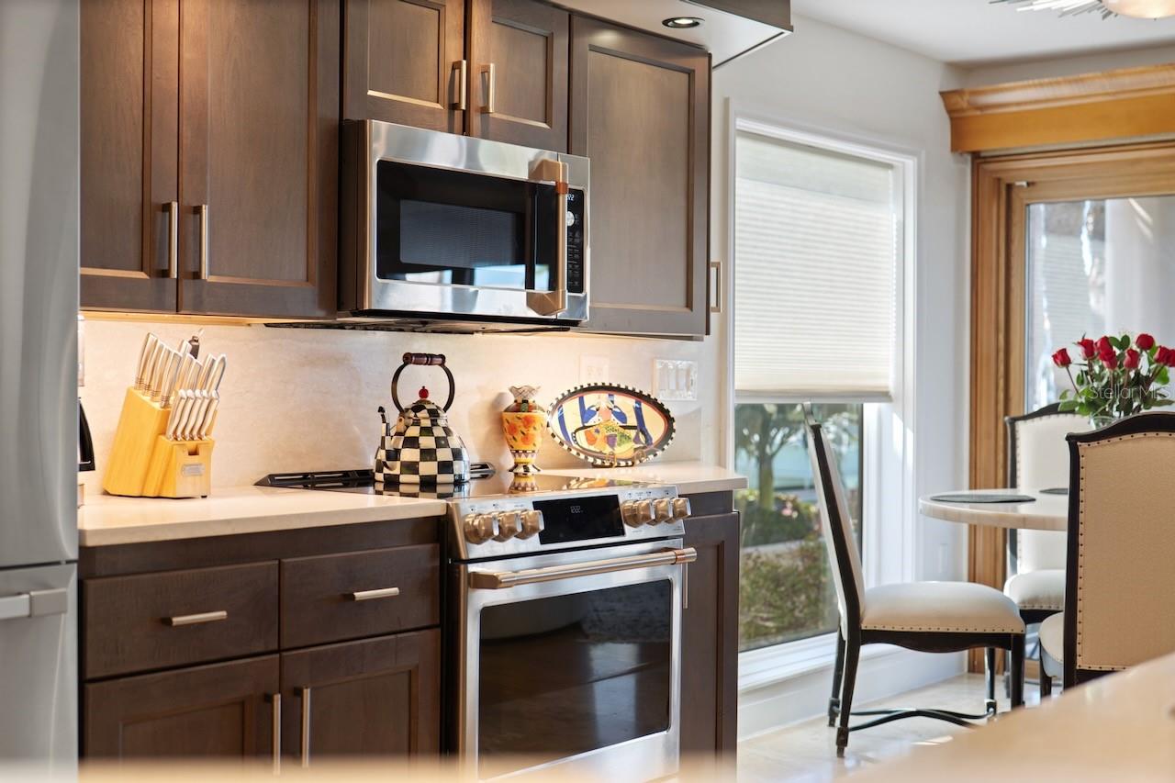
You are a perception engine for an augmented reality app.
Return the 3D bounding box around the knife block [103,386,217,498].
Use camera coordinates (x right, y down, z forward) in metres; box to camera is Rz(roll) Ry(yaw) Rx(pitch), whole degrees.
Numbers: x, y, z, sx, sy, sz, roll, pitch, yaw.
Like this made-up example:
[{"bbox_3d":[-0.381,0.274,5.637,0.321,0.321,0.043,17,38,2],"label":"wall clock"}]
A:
[{"bbox_3d":[-0.930,0.104,3.548,0.225,0.246,0.113,1,1,36],"label":"knife block"}]

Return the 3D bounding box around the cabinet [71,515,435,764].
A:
[{"bbox_3d":[-0.829,0.702,3.341,0.640,0.884,0.895,1,1,40],"label":"cabinet"}]

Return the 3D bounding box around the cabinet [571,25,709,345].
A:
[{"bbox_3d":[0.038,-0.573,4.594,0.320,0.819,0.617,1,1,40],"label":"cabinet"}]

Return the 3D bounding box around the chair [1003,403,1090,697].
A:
[{"bbox_3d":[1.790,0.592,5.880,0.520,1.100,0.650,1,1,5],"label":"chair"}]

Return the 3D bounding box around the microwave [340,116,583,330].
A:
[{"bbox_3d":[-0.367,-0.392,4.039,0.420,0.436,0.760,1,1,40],"label":"microwave"}]

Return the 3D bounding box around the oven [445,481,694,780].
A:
[{"bbox_3d":[-0.255,0.682,3.940,0.725,0.923,0.758,1,1,40],"label":"oven"}]

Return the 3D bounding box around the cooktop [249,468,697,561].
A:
[{"bbox_3d":[-0.248,0.272,3.879,0.730,0.145,0.760,1,1,39],"label":"cooktop"}]

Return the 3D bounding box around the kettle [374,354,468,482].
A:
[{"bbox_3d":[-0.412,0.066,4.012,0.235,0.314,0.255,0,0,0],"label":"kettle"}]

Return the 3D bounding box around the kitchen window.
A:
[{"bbox_3d":[0.828,0.023,5.848,0.140,1.840,1.240,1,1,39],"label":"kitchen window"}]

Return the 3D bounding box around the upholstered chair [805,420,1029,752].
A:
[{"bbox_3d":[1.053,0.606,5.337,0.670,1.085,0.580,1,0,4],"label":"upholstered chair"}]

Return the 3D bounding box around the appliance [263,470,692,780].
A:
[{"bbox_3d":[-0.255,0.675,3.885,0.740,0.945,0.760,1,1,39],"label":"appliance"}]

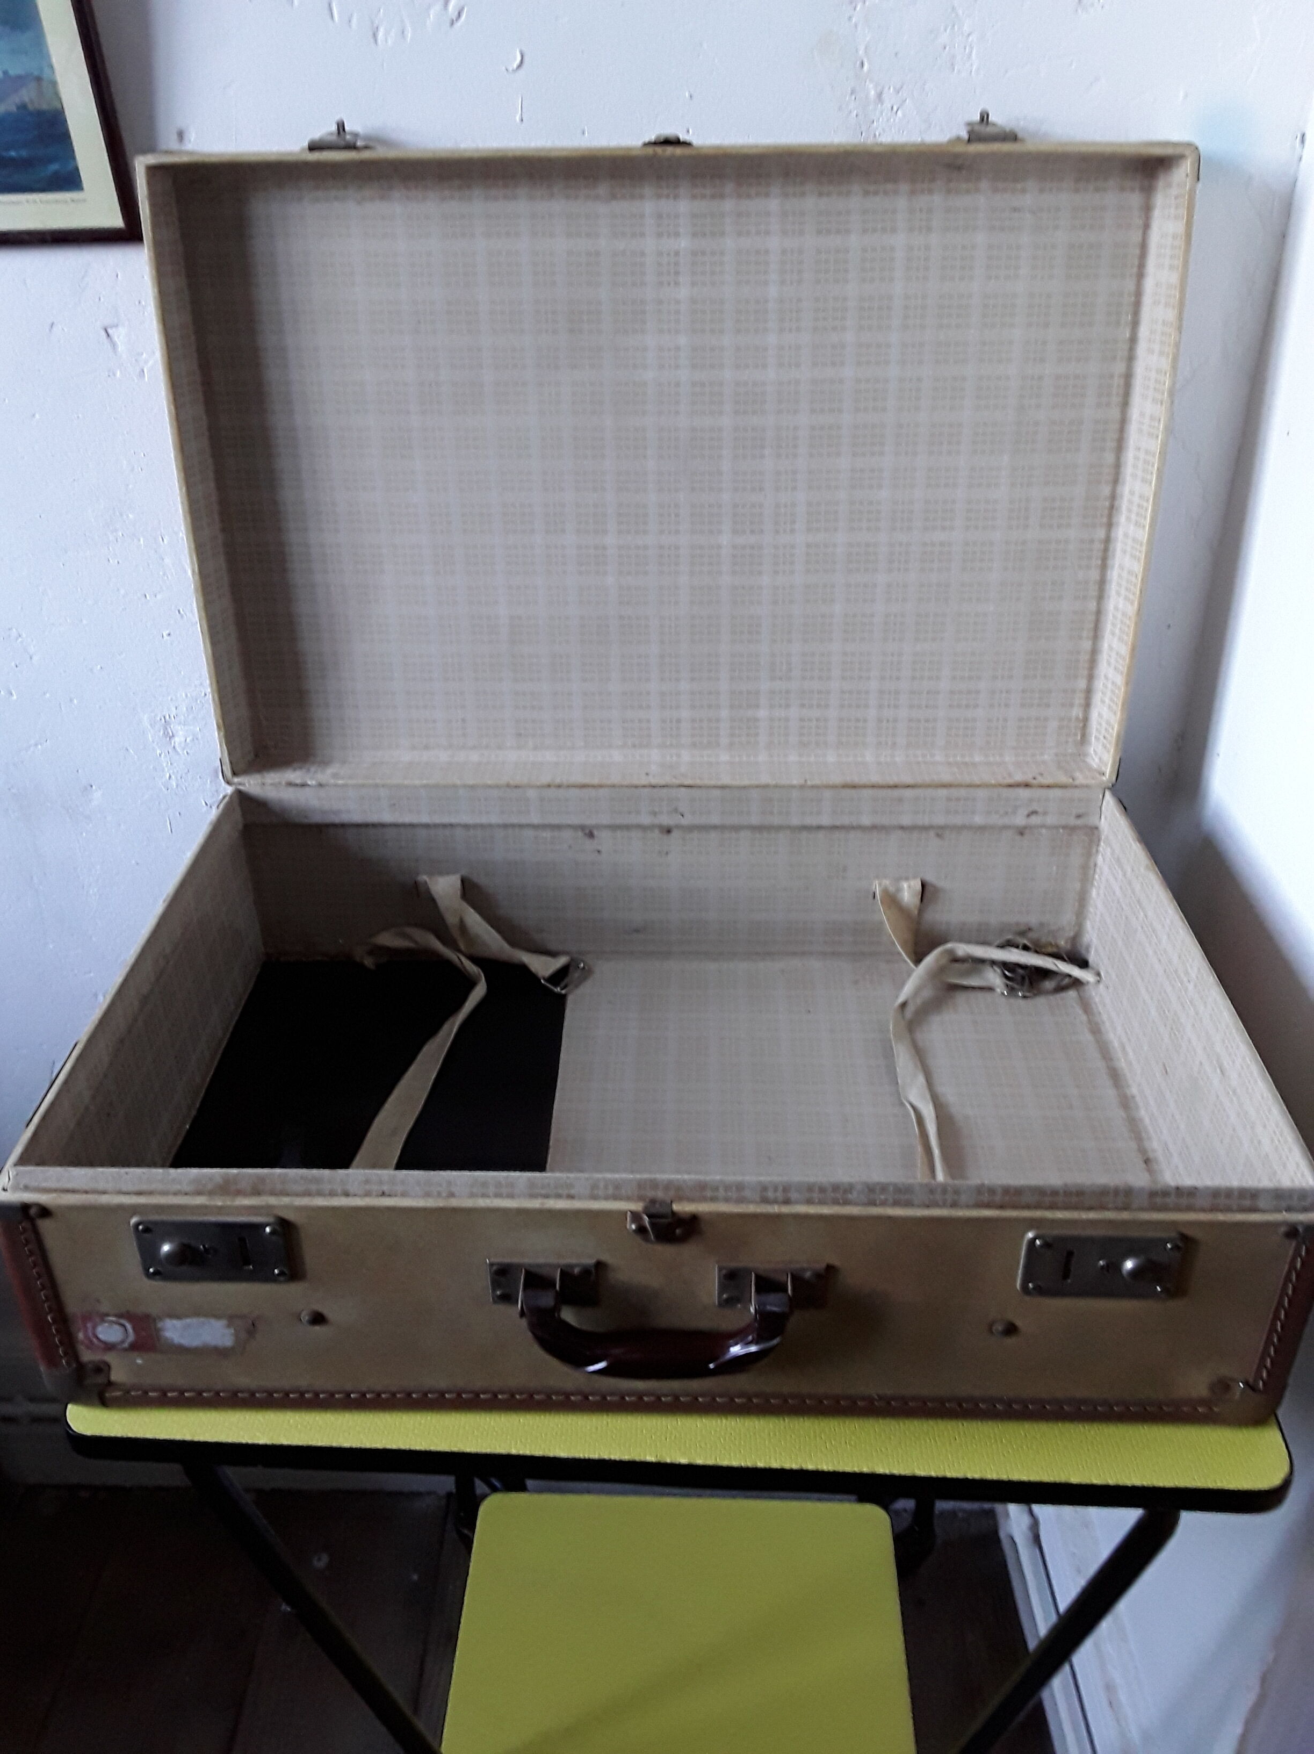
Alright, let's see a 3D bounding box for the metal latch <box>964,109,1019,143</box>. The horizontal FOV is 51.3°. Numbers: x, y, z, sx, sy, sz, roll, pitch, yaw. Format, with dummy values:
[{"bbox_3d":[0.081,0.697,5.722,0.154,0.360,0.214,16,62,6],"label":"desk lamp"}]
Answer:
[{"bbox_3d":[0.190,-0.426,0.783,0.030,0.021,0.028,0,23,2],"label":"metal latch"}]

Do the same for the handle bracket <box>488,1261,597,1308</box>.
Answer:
[{"bbox_3d":[-0.053,0.193,0.632,0.050,0.028,0.014,0,33,2],"label":"handle bracket"}]

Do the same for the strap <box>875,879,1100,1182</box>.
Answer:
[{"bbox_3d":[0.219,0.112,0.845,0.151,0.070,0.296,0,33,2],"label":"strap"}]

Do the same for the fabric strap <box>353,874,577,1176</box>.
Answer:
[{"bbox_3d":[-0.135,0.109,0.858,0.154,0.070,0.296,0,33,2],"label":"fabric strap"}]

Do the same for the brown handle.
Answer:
[{"bbox_3d":[0.000,0.210,0.631,0.122,0.048,0.021,0,33,2],"label":"brown handle"}]

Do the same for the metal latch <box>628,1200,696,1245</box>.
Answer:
[{"bbox_3d":[0.001,0.157,0.610,0.030,0.023,0.010,0,33,2],"label":"metal latch"}]

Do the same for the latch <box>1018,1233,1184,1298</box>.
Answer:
[{"bbox_3d":[0.201,0.179,0.615,0.070,0.039,0.010,0,33,2],"label":"latch"}]

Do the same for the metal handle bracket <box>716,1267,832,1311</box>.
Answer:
[{"bbox_3d":[0.052,0.194,0.628,0.050,0.028,0.014,0,33,2],"label":"metal handle bracket"}]

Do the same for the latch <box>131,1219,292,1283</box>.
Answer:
[{"bbox_3d":[-0.206,0.176,0.630,0.068,0.040,0.010,0,33,2],"label":"latch"}]

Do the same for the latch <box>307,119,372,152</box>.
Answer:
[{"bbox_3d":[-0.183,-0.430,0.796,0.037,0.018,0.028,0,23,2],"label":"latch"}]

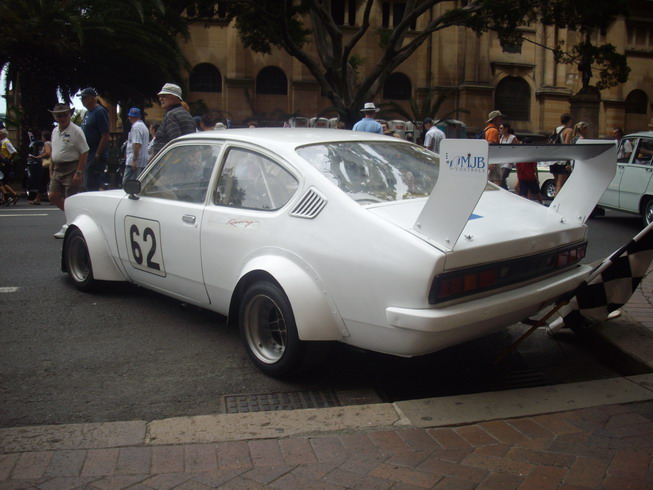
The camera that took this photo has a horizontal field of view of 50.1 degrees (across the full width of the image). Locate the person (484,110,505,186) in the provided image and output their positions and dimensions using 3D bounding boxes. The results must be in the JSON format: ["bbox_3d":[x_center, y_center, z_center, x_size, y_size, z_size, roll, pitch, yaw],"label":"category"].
[{"bbox_3d":[3.008,-1.536,12.784,0.450,1.800,0.520,1,9,0],"label":"person"}]

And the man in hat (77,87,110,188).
[{"bbox_3d":[-2.942,-1.083,8.988,0.400,1.840,0.550,-8,13,-44],"label":"man in hat"}]

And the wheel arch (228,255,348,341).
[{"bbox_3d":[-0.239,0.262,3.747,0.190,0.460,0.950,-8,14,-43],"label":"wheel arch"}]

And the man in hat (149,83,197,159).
[{"bbox_3d":[-1.614,-0.777,7.386,0.420,1.820,0.560,2,9,7],"label":"man in hat"}]

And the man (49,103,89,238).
[{"bbox_3d":[-3.258,-0.923,8.878,0.520,1.720,0.440,5,10,22],"label":"man"}]

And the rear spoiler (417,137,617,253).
[{"bbox_3d":[0.976,-0.276,3.446,1.220,0.485,0.385,-8,14,-43],"label":"rear spoiler"}]

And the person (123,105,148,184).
[{"bbox_3d":[-3.102,-1.372,11.480,0.400,1.740,0.500,0,9,-4],"label":"person"}]

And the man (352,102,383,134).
[{"bbox_3d":[0.626,-1.326,11.085,0.540,1.810,0.360,2,9,5],"label":"man"}]

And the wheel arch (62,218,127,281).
[{"bbox_3d":[-1.844,-0.007,5.436,0.170,0.510,1.080,-8,14,-43],"label":"wheel arch"}]

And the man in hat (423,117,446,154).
[{"bbox_3d":[2.187,-1.735,14.379,0.520,1.730,0.360,-7,12,-40],"label":"man in hat"}]

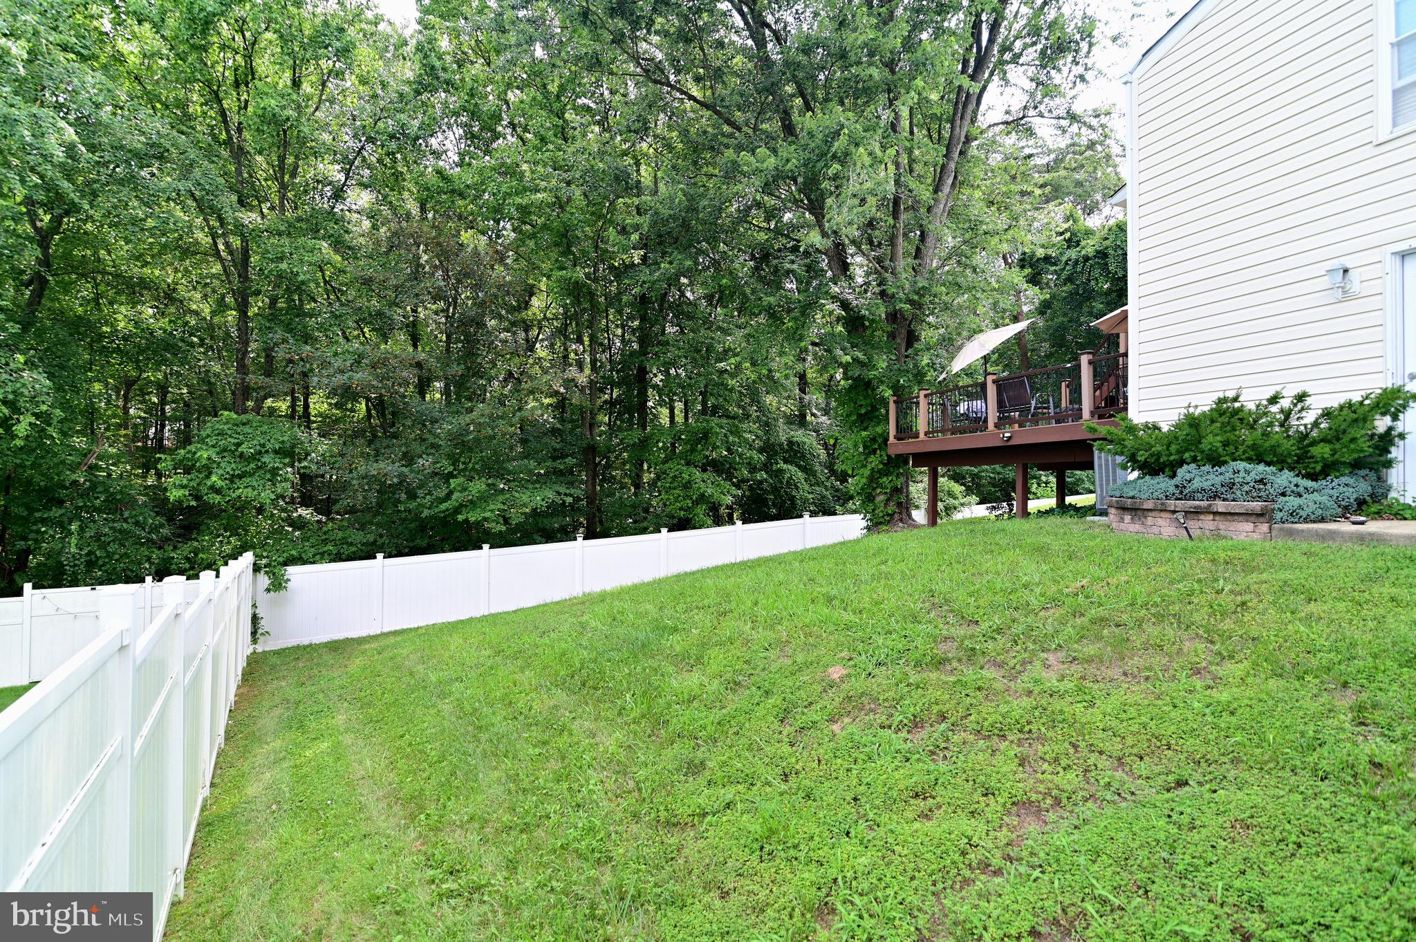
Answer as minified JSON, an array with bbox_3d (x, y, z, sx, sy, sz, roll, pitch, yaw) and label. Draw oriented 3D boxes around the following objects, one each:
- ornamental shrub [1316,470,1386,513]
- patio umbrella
[{"bbox_3d":[4.990,0.165,4.870,0.500,0.350,0.450,1,-1,-21],"label":"ornamental shrub"},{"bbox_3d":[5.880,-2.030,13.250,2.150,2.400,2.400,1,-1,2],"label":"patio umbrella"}]

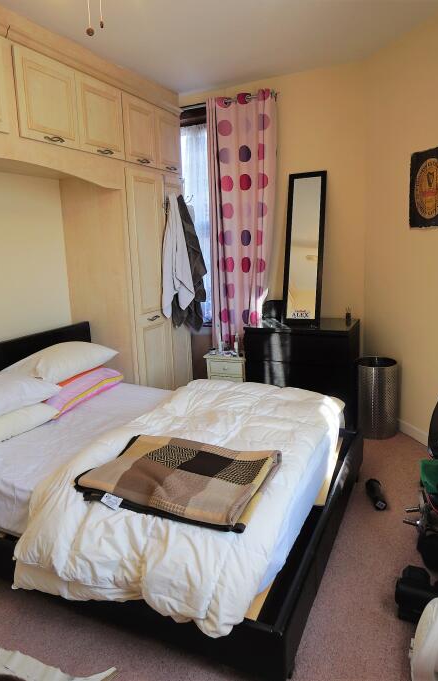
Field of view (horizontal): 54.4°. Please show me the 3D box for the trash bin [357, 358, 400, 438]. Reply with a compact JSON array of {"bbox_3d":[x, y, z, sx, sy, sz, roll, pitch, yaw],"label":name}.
[{"bbox_3d":[1.159,0.418,3.141,0.282,0.535,0.282,3,13,27],"label":"trash bin"}]

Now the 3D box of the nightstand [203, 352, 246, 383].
[{"bbox_3d":[0.131,0.360,3.795,0.405,0.495,0.320,3,13,27],"label":"nightstand"}]

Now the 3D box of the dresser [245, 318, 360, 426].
[{"bbox_3d":[0.691,0.247,3.485,0.800,0.780,0.480,3,13,27],"label":"dresser"}]

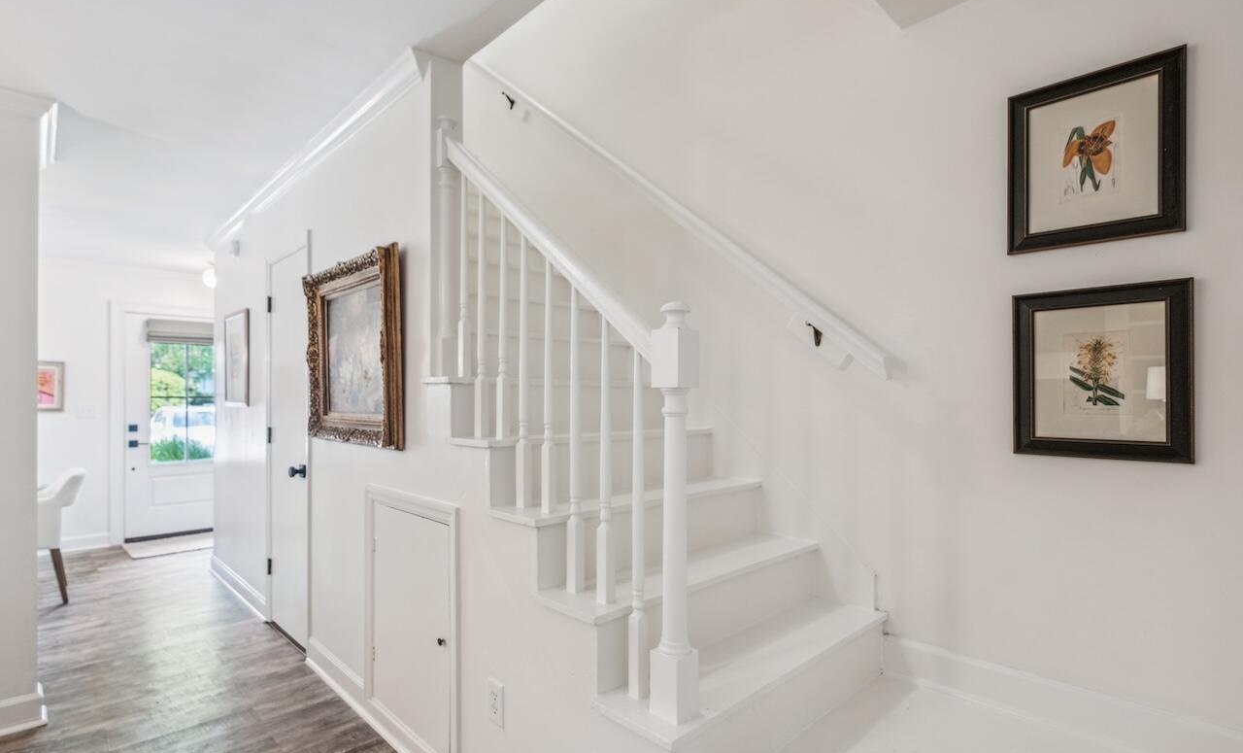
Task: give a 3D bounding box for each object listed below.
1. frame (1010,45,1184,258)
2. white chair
[{"bbox_3d":[1.297,-0.604,1.531,0.375,0.467,0.030,-1,-1,43],"label":"frame"},{"bbox_3d":[-3.800,1.020,3.490,0.610,0.820,0.600,1,-1,-45],"label":"white chair"}]

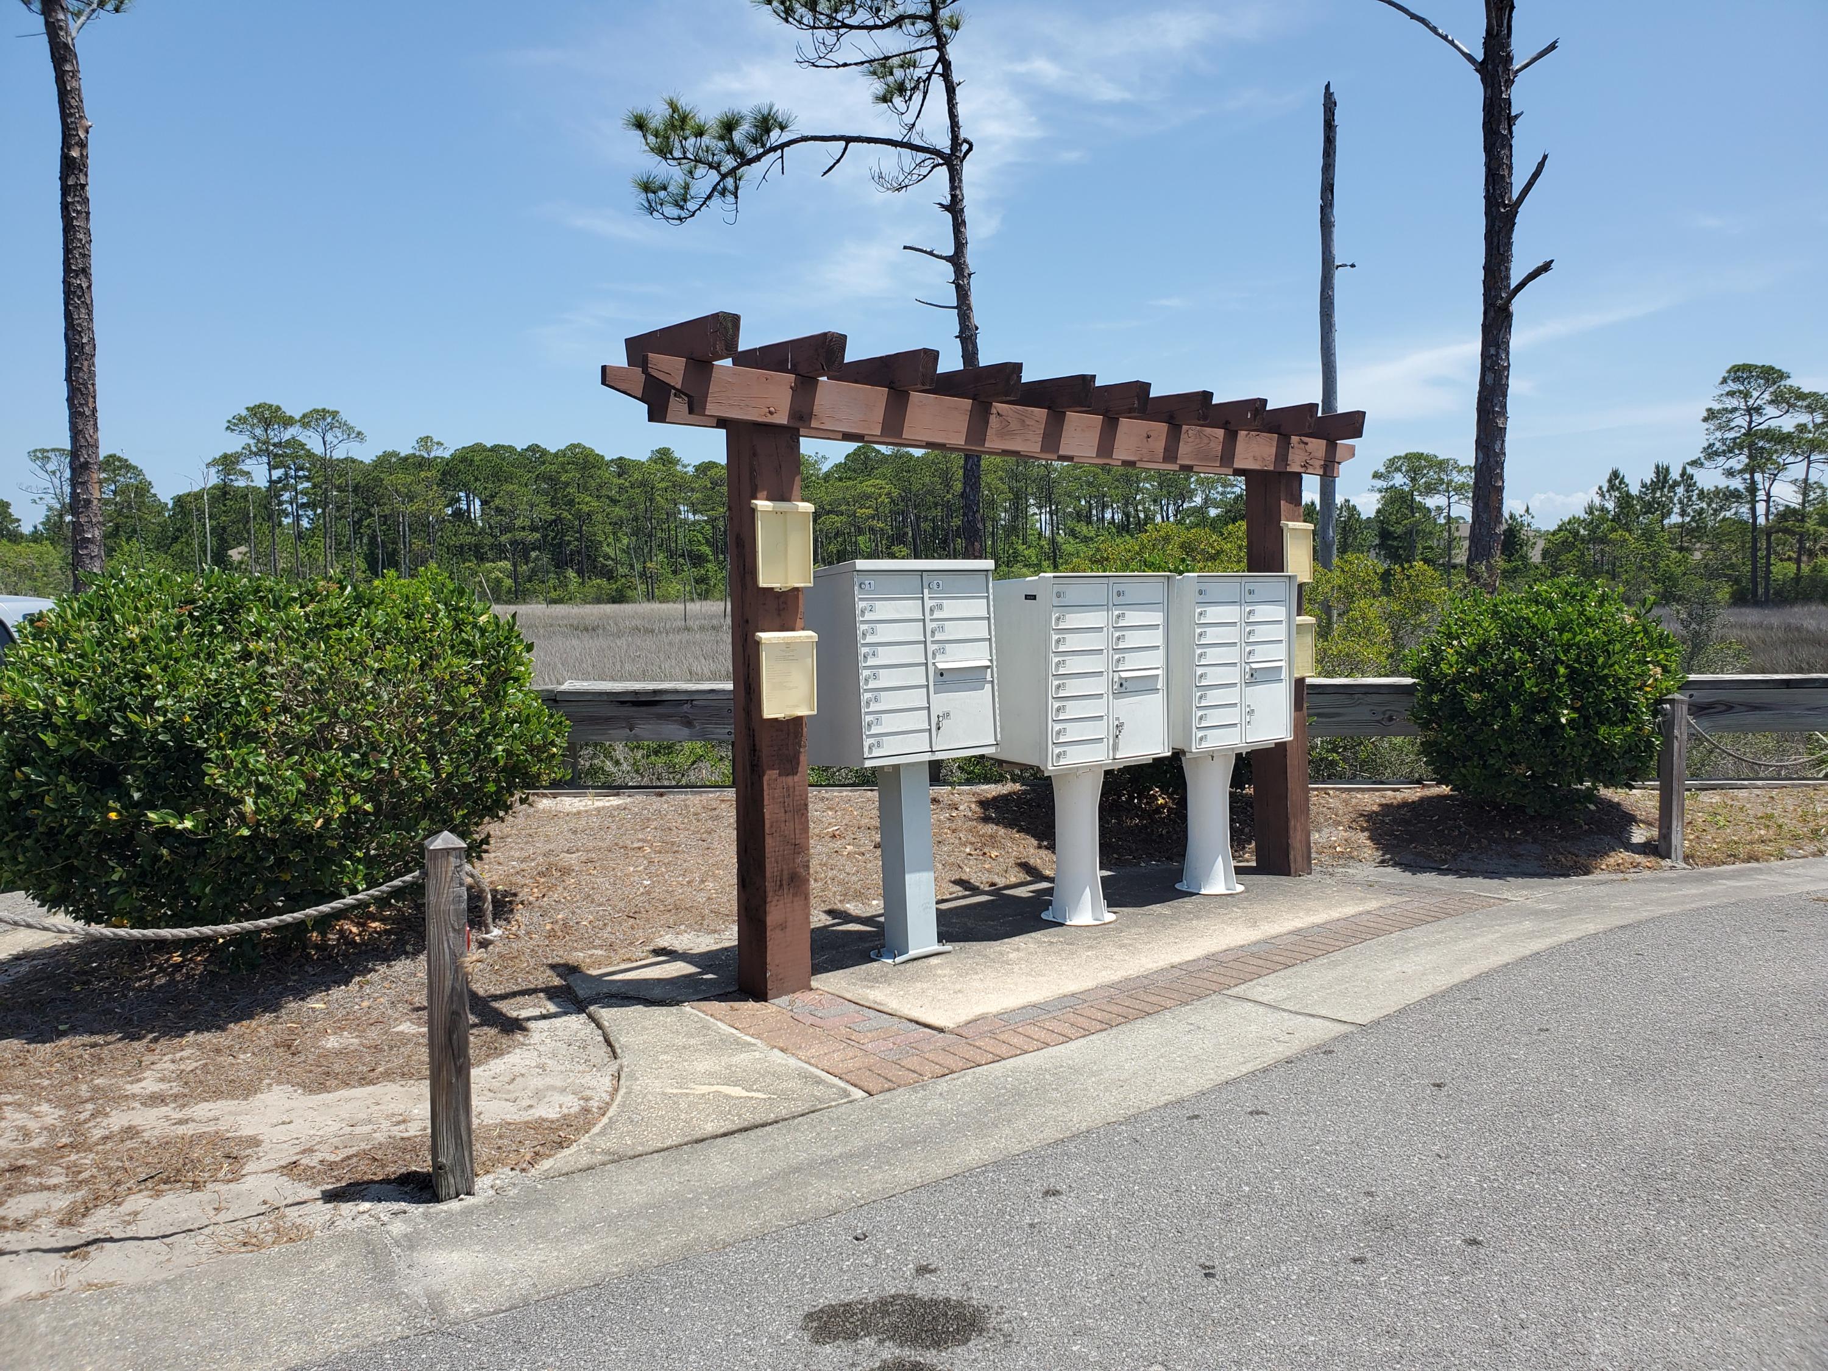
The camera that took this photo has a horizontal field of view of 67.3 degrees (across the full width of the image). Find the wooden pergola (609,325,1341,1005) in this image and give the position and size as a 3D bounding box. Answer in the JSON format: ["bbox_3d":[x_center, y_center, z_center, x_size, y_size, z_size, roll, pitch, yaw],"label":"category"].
[{"bbox_3d":[0.705,-0.142,6.223,4.482,2.424,0.615,-4,5,-42],"label":"wooden pergola"}]

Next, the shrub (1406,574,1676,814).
[{"bbox_3d":[3.787,0.112,8.203,1.660,1.470,1.700,1,4,25],"label":"shrub"}]

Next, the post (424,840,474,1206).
[{"bbox_3d":[-1.142,0.810,3.385,0.093,0.900,0.093,-3,4,-30],"label":"post"}]

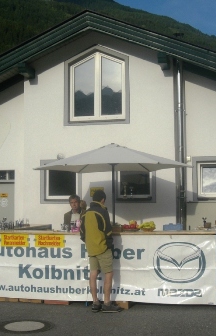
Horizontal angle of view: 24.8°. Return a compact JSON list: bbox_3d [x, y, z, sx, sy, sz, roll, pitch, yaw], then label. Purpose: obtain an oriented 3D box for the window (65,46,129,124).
[{"bbox_3d":[-0.256,-1.916,11.405,1.573,1.873,0.150,-1,-4,14],"label":"window"}]

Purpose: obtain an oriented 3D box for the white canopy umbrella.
[{"bbox_3d":[0.108,0.846,8.219,2.680,2.541,2.450,0,-4,0],"label":"white canopy umbrella"}]

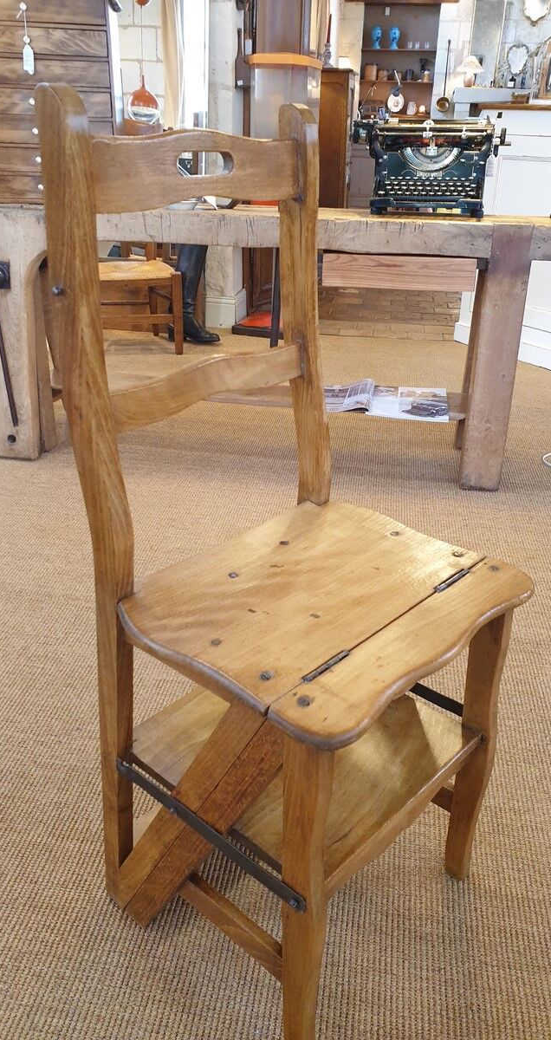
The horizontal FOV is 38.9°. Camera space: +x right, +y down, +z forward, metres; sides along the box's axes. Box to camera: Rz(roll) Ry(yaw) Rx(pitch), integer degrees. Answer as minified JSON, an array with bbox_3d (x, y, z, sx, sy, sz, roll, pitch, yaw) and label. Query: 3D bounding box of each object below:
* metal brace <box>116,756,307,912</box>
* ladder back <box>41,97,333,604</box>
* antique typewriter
[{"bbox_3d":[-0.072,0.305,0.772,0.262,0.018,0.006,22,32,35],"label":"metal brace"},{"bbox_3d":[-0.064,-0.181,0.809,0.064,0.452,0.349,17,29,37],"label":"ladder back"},{"bbox_3d":[0.402,-0.955,2.095,0.400,0.243,0.340,6,25,10],"label":"antique typewriter"}]

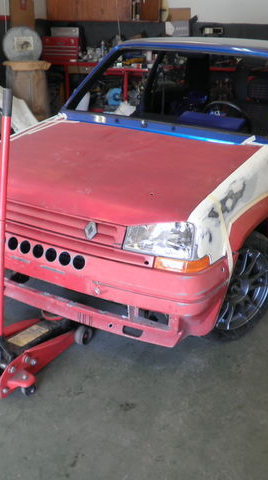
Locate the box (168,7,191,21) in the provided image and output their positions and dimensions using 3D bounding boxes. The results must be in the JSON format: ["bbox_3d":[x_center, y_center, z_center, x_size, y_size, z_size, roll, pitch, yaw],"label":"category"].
[{"bbox_3d":[0.672,-3.338,7.100,0.320,0.200,0.250,-1,24,-5],"label":"box"}]

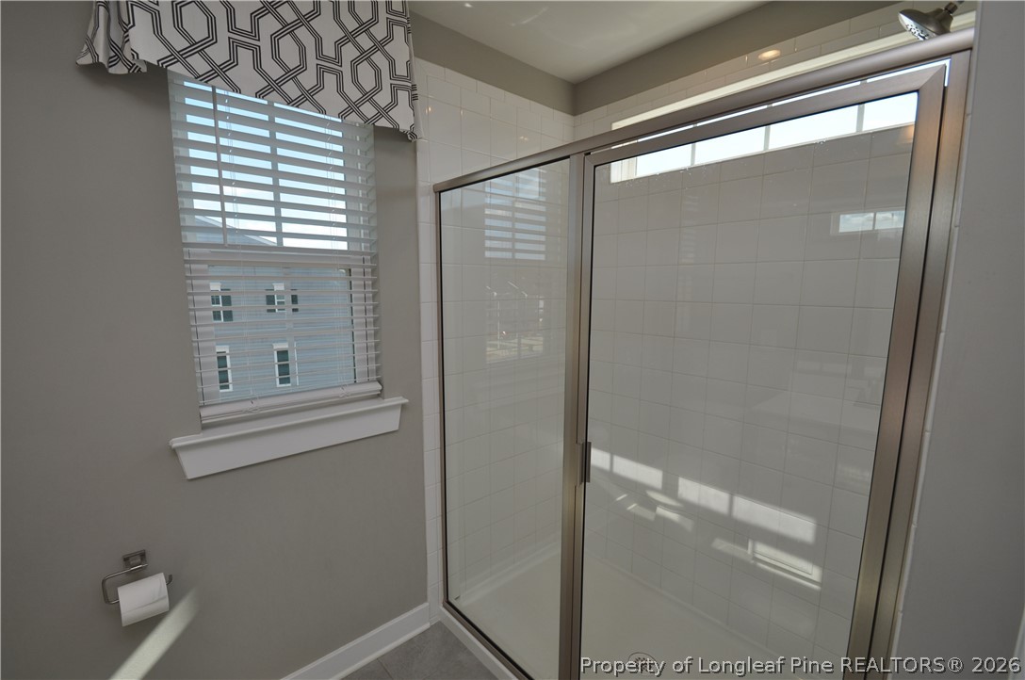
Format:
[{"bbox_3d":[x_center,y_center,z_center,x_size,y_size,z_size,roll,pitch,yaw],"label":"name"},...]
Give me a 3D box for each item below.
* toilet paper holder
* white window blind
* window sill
[{"bbox_3d":[-1.042,0.654,1.188,0.138,0.089,0.073,-6,10,-40],"label":"toilet paper holder"},{"bbox_3d":[-0.748,-0.269,1.440,0.573,1.036,0.100,-6,10,-40],"label":"white window blind"},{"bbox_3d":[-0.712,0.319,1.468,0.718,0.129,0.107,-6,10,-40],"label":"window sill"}]

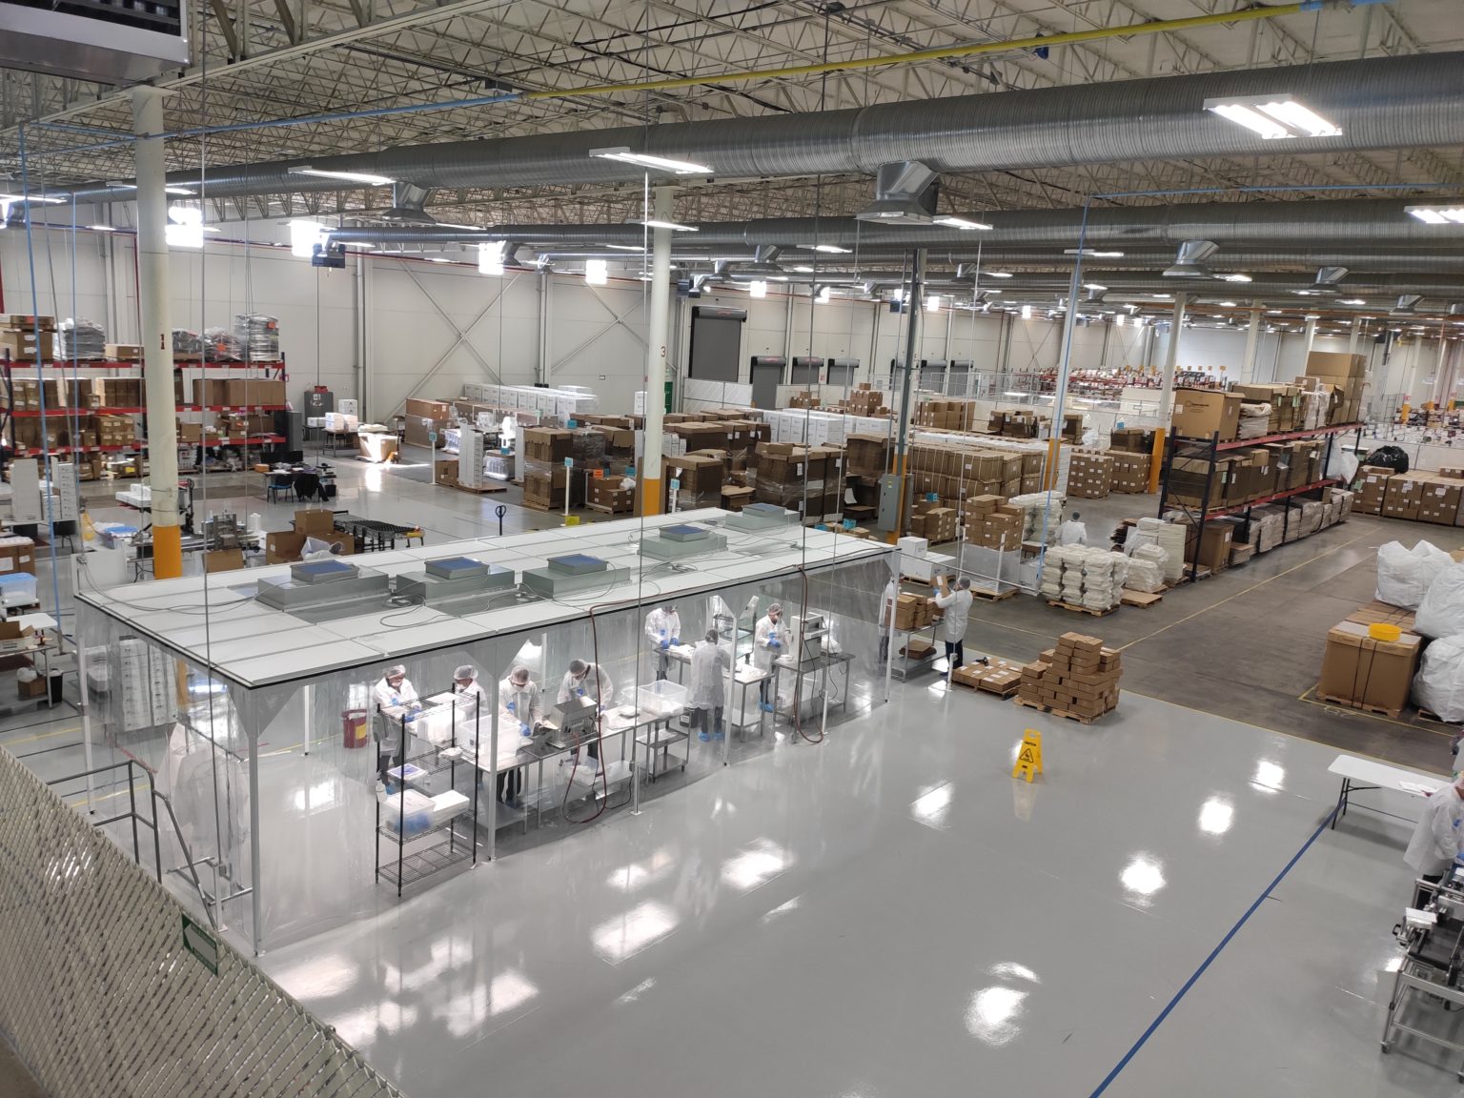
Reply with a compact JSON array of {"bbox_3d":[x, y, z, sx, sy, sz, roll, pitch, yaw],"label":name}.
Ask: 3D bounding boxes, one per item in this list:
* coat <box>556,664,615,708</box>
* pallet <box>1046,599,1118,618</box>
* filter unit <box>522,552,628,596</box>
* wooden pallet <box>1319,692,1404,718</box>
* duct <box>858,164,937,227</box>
[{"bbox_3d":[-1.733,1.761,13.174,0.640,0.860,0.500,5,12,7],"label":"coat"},{"bbox_3d":[7.627,1.173,23.744,1.250,0.140,1.120,14,16,39],"label":"pallet"},{"bbox_3d":[-1.794,0.279,12.678,0.570,0.310,1.180,13,15,39],"label":"filter unit"},{"bbox_3d":[10.617,2.503,18.429,1.190,0.130,1.020,13,15,39],"label":"wooden pallet"},{"bbox_3d":[1.823,-3.901,12.056,0.630,0.610,0.630,13,15,39],"label":"duct"}]

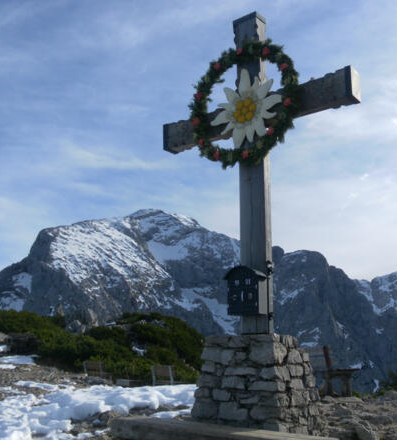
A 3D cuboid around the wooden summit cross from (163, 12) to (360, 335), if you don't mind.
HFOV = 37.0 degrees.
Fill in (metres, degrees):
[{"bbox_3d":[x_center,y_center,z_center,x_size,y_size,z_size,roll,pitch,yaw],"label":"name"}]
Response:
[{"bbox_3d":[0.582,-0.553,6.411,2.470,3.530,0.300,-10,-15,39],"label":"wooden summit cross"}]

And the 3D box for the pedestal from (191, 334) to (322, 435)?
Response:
[{"bbox_3d":[0.560,1.622,6.000,1.040,0.890,0.800,-10,-15,39],"label":"pedestal"}]

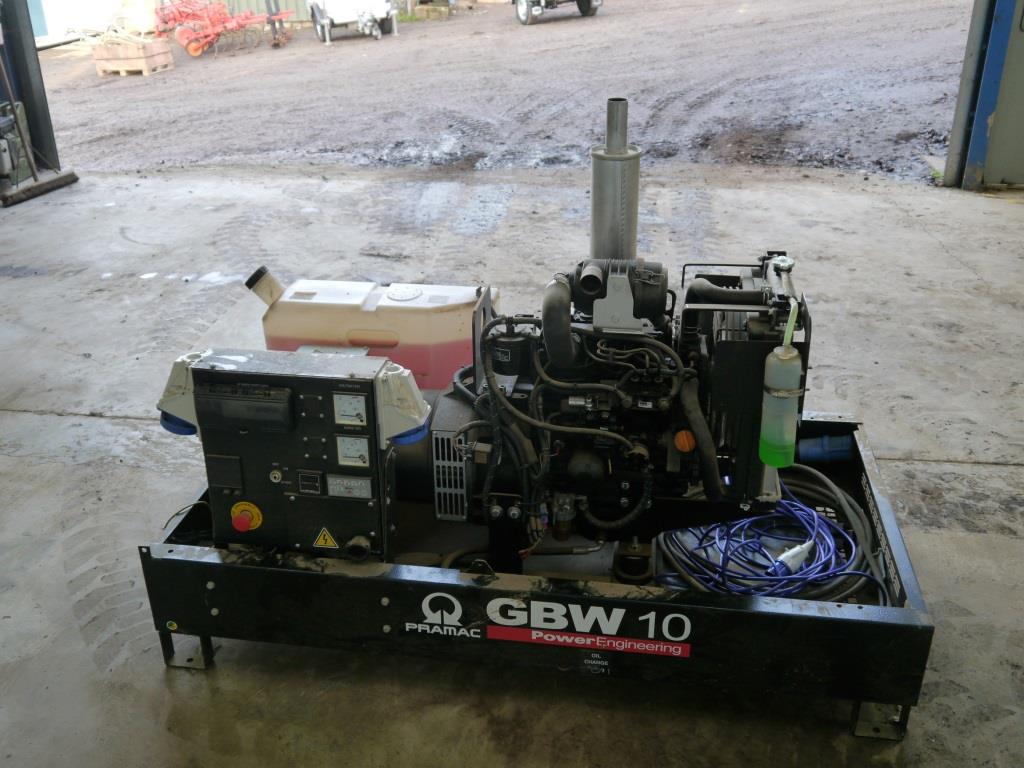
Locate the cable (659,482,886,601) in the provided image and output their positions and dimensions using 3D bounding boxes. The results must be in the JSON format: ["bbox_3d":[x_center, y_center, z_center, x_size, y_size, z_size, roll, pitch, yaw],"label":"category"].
[{"bbox_3d":[0.611,0.400,2.432,0.478,0.117,0.409,3,25,8],"label":"cable"}]

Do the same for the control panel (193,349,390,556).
[{"bbox_3d":[-0.450,0.167,2.142,0.386,0.454,0.105,3,25,8],"label":"control panel"}]

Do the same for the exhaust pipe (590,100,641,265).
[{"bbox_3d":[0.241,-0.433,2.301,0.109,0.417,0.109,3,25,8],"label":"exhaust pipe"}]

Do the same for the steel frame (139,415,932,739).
[{"bbox_3d":[0.077,0.368,2.544,1.646,0.304,0.920,3,25,8],"label":"steel frame"}]

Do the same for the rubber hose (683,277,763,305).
[{"bbox_3d":[0.453,-0.191,2.153,0.160,0.066,0.059,3,25,8],"label":"rubber hose"}]

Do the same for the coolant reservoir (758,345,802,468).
[{"bbox_3d":[0.556,0.042,2.078,0.074,0.252,0.076,3,25,8],"label":"coolant reservoir"}]

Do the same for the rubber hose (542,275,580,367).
[{"bbox_3d":[0.105,-0.131,2.160,0.074,0.191,0.107,3,25,8],"label":"rubber hose"}]

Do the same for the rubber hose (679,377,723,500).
[{"bbox_3d":[0.407,0.120,2.183,0.092,0.285,0.086,3,25,8],"label":"rubber hose"}]

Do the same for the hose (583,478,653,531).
[{"bbox_3d":[0.238,0.266,2.259,0.146,0.115,0.055,3,25,8],"label":"hose"}]

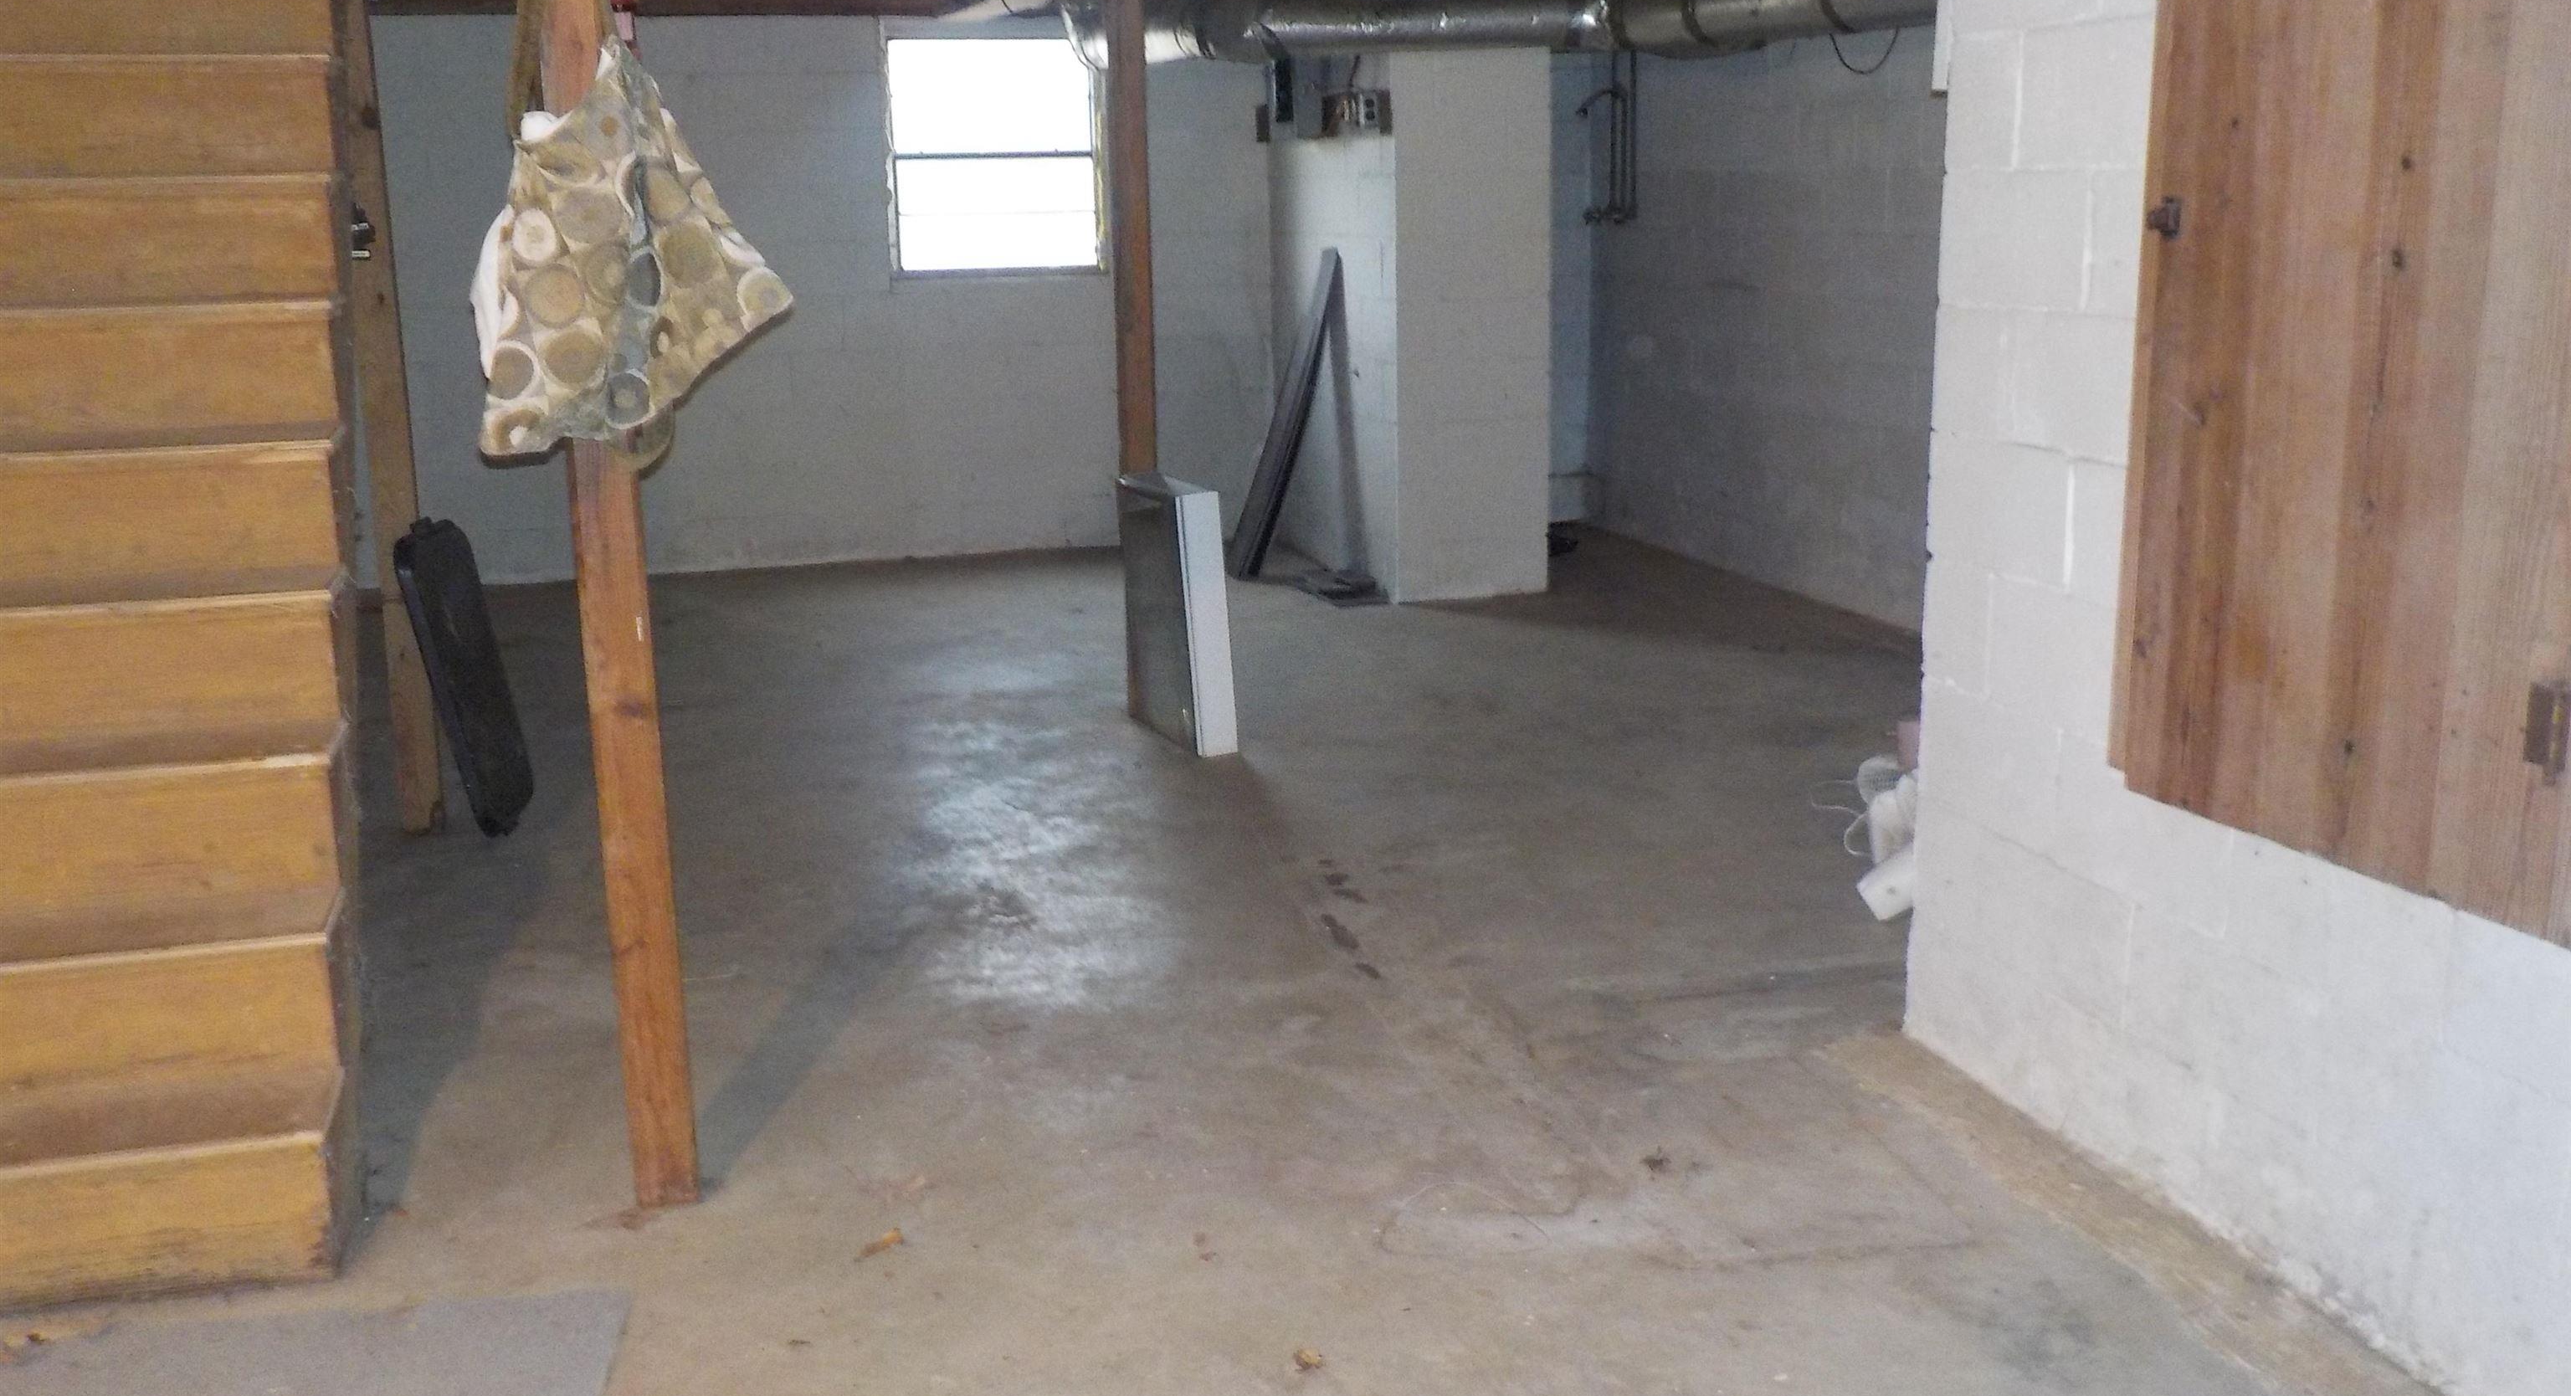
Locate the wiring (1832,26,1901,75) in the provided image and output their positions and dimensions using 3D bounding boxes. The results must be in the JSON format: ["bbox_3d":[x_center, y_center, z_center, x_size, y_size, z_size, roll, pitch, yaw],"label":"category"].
[{"bbox_3d":[1.582,-1.764,6.050,0.190,0.140,0.040,-4,12,-14],"label":"wiring"}]

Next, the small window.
[{"bbox_3d":[-1.087,-2.047,8.429,0.795,0.878,0.100,-4,12,-14],"label":"small window"}]

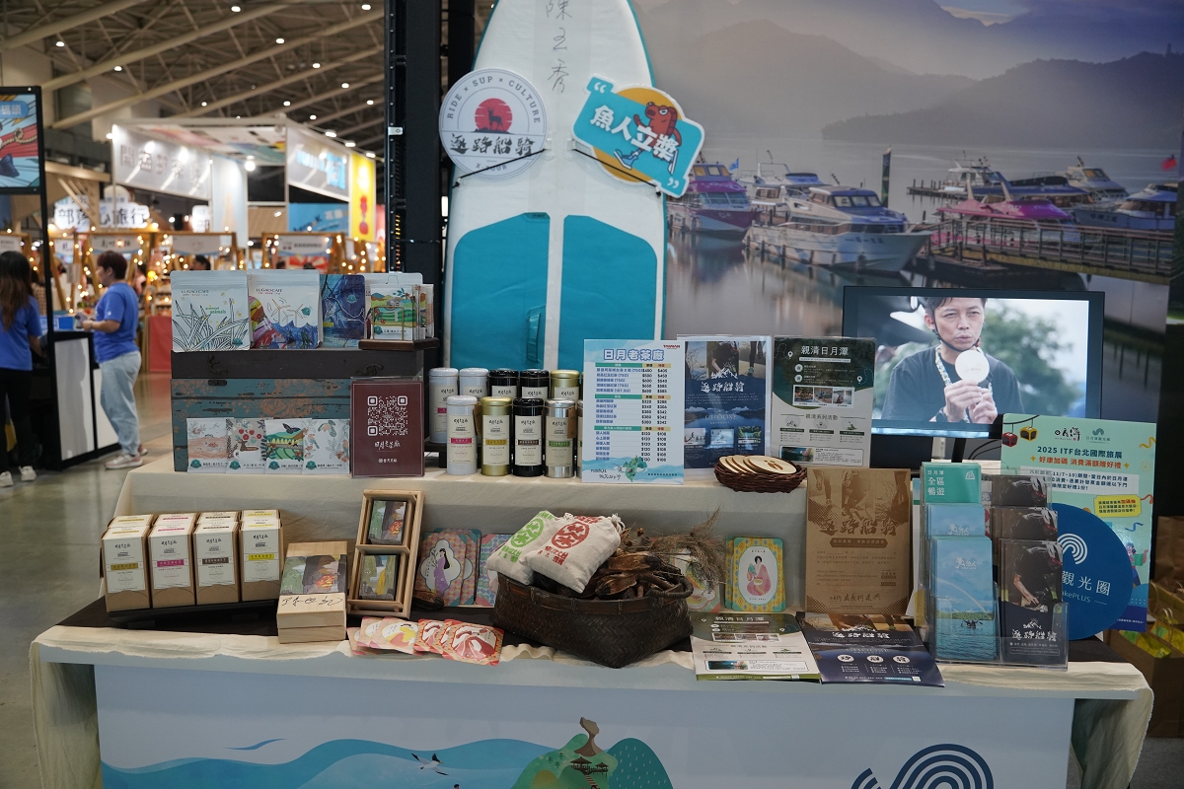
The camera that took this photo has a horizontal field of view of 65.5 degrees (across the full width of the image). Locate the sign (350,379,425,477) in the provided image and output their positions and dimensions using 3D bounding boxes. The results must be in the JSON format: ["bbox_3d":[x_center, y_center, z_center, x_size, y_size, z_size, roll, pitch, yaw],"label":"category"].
[{"bbox_3d":[-0.430,0.072,1.981,0.153,0.207,0.065,1,7,3],"label":"sign"}]

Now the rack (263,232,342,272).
[{"bbox_3d":[-4.014,-1.229,12.850,1.120,2.040,0.700,1,7,3],"label":"rack"}]

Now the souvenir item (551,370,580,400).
[{"bbox_3d":[-0.059,0.030,2.060,0.064,0.164,0.064,1,7,4],"label":"souvenir item"}]

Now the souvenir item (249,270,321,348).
[{"bbox_3d":[-0.664,-0.188,2.021,0.152,0.173,0.068,1,7,3],"label":"souvenir item"}]

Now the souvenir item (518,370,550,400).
[{"bbox_3d":[-0.128,0.028,2.067,0.064,0.164,0.064,1,7,4],"label":"souvenir item"}]

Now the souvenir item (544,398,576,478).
[{"bbox_3d":[-0.066,0.095,2.001,0.066,0.164,0.066,1,7,3],"label":"souvenir item"}]

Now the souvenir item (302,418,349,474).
[{"bbox_3d":[-0.572,0.112,1.990,0.100,0.119,0.025,1,7,3],"label":"souvenir item"}]

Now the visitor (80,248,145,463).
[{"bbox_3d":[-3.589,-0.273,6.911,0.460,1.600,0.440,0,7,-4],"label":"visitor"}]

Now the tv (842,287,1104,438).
[{"bbox_3d":[0.893,-0.072,2.170,0.590,0.347,0.060,1,2,3],"label":"tv"}]

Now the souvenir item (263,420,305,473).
[{"bbox_3d":[-0.651,0.112,1.986,0.100,0.119,0.025,1,7,3],"label":"souvenir item"}]

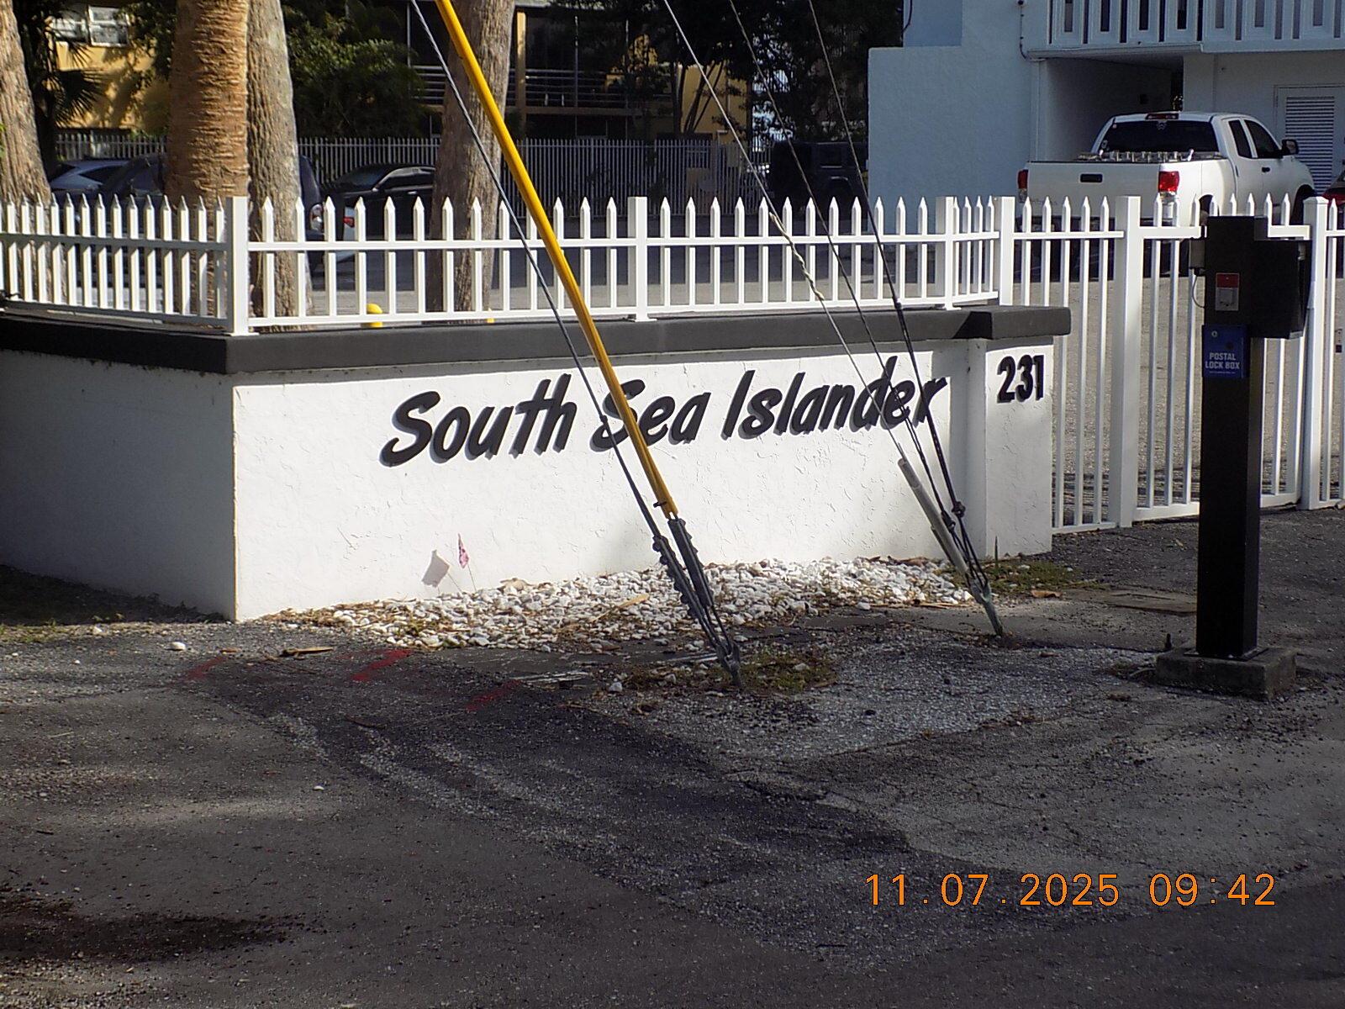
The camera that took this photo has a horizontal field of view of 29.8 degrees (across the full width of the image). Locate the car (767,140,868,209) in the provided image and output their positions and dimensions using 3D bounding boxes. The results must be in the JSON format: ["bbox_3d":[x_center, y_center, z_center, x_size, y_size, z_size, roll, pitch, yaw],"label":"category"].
[{"bbox_3d":[4.716,-7.718,60.576,4.650,1.830,1.880,-4,8,-30],"label":"car"}]

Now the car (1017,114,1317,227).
[{"bbox_3d":[6.490,-4.005,32.270,2.030,1.930,5.810,5,9,32],"label":"car"}]

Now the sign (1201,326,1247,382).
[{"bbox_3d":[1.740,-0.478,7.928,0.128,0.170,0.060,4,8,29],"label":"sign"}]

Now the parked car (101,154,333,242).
[{"bbox_3d":[-7.969,-4.782,40.800,4.400,1.740,1.820,-4,8,-30],"label":"parked car"}]

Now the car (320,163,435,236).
[{"bbox_3d":[-5.773,-5.686,47.353,4.800,1.460,1.860,-5,9,-38],"label":"car"}]

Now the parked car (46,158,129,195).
[{"bbox_3d":[-11.181,-6.338,52.590,4.600,1.630,1.850,-4,8,-32],"label":"parked car"}]

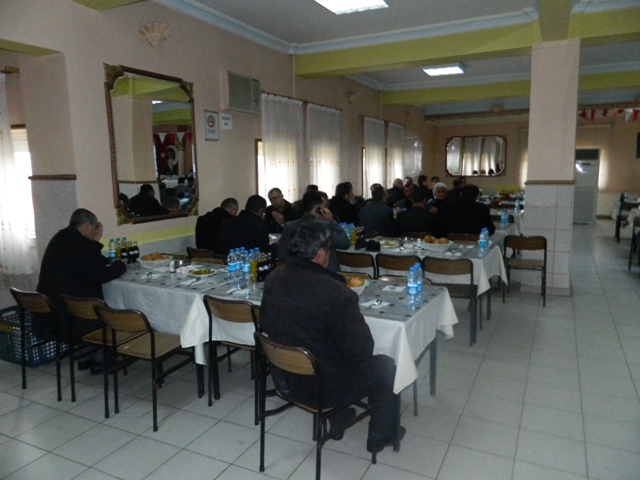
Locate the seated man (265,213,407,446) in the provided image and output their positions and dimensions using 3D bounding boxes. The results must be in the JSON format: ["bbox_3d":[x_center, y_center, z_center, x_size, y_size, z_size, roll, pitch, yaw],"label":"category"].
[{"bbox_3d":[0.078,0.524,2.431,0.780,1.310,0.600,-9,11,-43],"label":"seated man"}]

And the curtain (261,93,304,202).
[{"bbox_3d":[-0.471,-1.128,6.555,0.110,1.770,1.100,3,9,27],"label":"curtain"}]

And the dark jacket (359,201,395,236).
[{"bbox_3d":[0.749,-0.179,5.982,0.500,0.680,0.420,3,10,30],"label":"dark jacket"}]

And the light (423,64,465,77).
[{"bbox_3d":[2.167,-2.993,8.106,0.580,0.090,0.660,3,9,27],"label":"light"}]

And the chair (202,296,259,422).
[{"bbox_3d":[-0.449,0.724,3.118,0.445,0.755,0.500,4,10,33],"label":"chair"}]

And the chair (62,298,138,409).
[{"bbox_3d":[-1.454,0.726,3.254,0.430,0.770,0.510,3,10,32],"label":"chair"}]

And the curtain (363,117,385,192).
[{"bbox_3d":[1.240,-1.746,10.339,0.120,1.833,1.281,2,9,27],"label":"curtain"}]

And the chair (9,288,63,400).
[{"bbox_3d":[-1.928,0.704,3.467,0.440,0.770,0.520,3,9,27],"label":"chair"}]

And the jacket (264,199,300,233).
[{"bbox_3d":[-0.476,-0.175,6.027,0.500,0.660,0.400,2,9,27],"label":"jacket"}]

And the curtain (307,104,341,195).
[{"bbox_3d":[0.127,-1.483,8.654,0.140,1.980,1.430,3,9,27],"label":"curtain"}]

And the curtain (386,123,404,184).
[{"bbox_3d":[2.070,-2.086,12.390,0.140,1.980,1.380,3,9,27],"label":"curtain"}]

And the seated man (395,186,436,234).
[{"bbox_3d":[1.322,-0.051,6.160,0.520,1.310,0.800,3,9,27],"label":"seated man"}]

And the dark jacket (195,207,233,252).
[{"bbox_3d":[-1.121,-0.001,5.047,0.540,0.700,0.460,4,10,33],"label":"dark jacket"}]

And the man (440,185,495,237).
[{"bbox_3d":[1.786,-0.003,5.585,0.620,1.320,0.750,2,9,27],"label":"man"}]

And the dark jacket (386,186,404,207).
[{"bbox_3d":[1.373,-0.548,8.395,0.520,0.700,0.420,3,9,27],"label":"dark jacket"}]

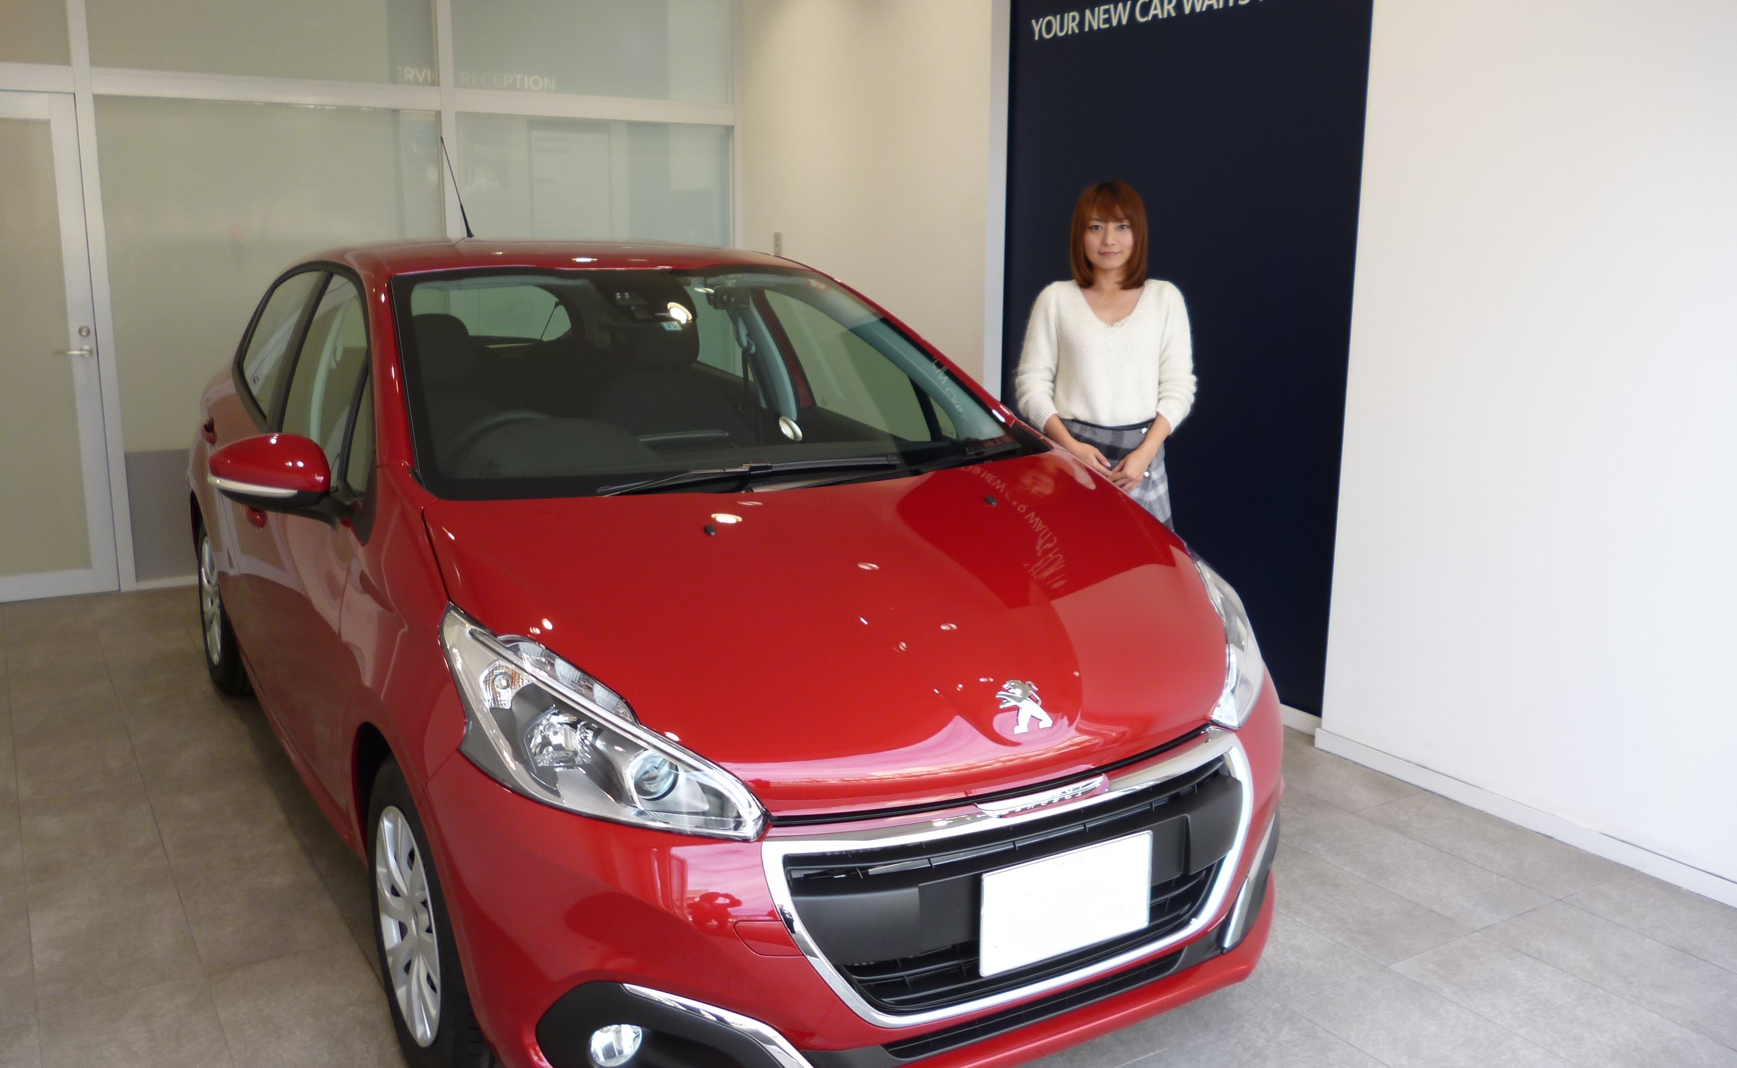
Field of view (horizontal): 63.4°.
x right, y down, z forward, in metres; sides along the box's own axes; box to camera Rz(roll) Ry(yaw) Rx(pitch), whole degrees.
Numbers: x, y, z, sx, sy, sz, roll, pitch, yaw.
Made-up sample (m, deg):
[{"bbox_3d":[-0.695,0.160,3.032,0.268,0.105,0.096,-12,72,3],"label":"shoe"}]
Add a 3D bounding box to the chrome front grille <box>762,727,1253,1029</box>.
[{"bbox_3d":[0.278,0.538,2.199,0.940,0.347,0.170,-6,13,-31],"label":"chrome front grille"}]

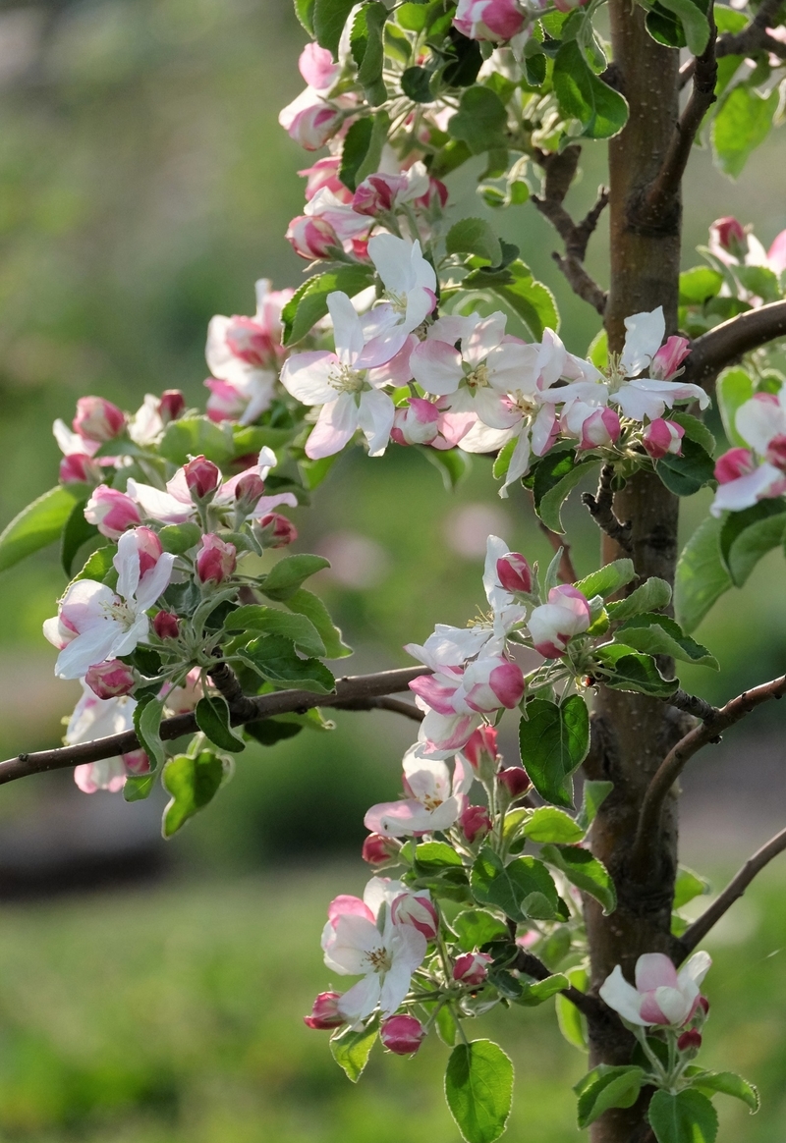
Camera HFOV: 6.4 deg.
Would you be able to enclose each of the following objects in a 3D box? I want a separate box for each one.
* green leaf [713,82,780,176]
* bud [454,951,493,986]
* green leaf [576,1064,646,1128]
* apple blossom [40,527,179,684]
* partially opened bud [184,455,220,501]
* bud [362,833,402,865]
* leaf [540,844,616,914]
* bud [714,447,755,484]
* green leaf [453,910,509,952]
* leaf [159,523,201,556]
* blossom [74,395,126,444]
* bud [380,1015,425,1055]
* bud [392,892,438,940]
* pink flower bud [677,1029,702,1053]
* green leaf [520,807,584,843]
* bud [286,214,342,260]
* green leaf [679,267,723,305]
[{"bbox_3d":[0.124,-0.155,2.500,0.022,0.034,0.010,6,0,6],"label":"green leaf"},{"bbox_3d":[0.024,0.123,2.190,0.011,0.011,0.013,0,-12,41],"label":"bud"},{"bbox_3d":[0.073,0.175,2.360,0.026,0.013,0.016,-40,29,-15],"label":"green leaf"},{"bbox_3d":[-0.084,0.009,2.085,0.042,0.045,0.019,0,-18,32],"label":"apple blossom"},{"bbox_3d":[-0.059,-0.029,2.190,0.011,0.014,0.011,0,12,0],"label":"partially opened bud"},{"bbox_3d":[-0.003,0.093,2.350,0.014,0.011,0.011,13,0,-15],"label":"bud"},{"bbox_3d":[0.063,0.105,2.410,0.013,0.030,0.018,-44,-6,30],"label":"leaf"},{"bbox_3d":[0.108,-0.034,2.230,0.014,0.012,0.012,-21,0,-25],"label":"bud"},{"bbox_3d":[0.027,0.113,2.200,0.018,0.015,0.010,0,7,0],"label":"green leaf"},{"bbox_3d":[-0.067,-0.010,2.200,0.013,0.010,0.012,1,5,0],"label":"leaf"},{"bbox_3d":[-0.093,-0.048,2.240,0.016,0.013,0.013,28,0,-12],"label":"blossom"},{"bbox_3d":[0.003,0.157,2.390,0.015,0.014,0.014,-22,-17,-34],"label":"bud"},{"bbox_3d":[0.007,0.106,2.180,0.013,0.015,0.013,-32,18,0],"label":"bud"},{"bbox_3d":[0.101,0.160,2.400,0.009,0.009,0.009,9,6,0],"label":"pink flower bud"},{"bbox_3d":[0.049,0.078,2.190,0.020,0.012,0.011,0,7,0],"label":"green leaf"},{"bbox_3d":[-0.027,-0.111,2.350,0.018,0.014,0.014,15,0,-12],"label":"bud"},{"bbox_3d":[0.097,-0.092,2.270,0.019,0.013,0.013,1,5,0],"label":"green leaf"}]

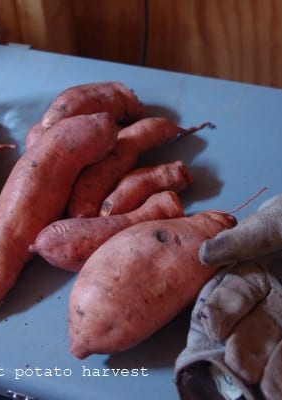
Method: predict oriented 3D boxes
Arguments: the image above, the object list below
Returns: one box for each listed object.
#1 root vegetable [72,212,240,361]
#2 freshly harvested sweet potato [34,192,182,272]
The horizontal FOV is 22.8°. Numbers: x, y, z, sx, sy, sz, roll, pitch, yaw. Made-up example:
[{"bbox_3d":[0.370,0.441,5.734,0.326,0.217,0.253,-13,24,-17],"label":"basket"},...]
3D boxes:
[{"bbox_3d":[0.012,0.057,0.576,0.186,0.078,0.078,-32,53,-23],"label":"root vegetable"},{"bbox_3d":[-0.027,0.028,0.631,0.145,0.042,0.047,-18,49,-13],"label":"freshly harvested sweet potato"}]

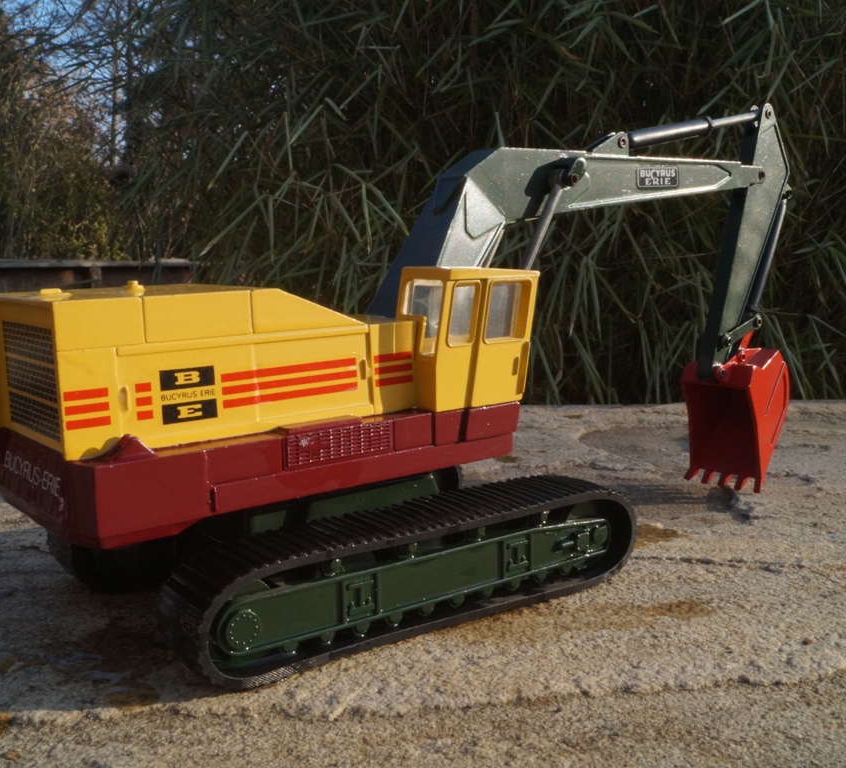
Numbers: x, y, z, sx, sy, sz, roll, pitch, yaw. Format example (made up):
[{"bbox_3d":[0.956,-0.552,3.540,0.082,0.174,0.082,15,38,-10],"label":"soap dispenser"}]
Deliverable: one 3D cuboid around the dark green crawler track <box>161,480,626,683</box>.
[{"bbox_3d":[0.000,0.040,0.212,0.112,0.024,0.021,-7,10,-34],"label":"dark green crawler track"}]

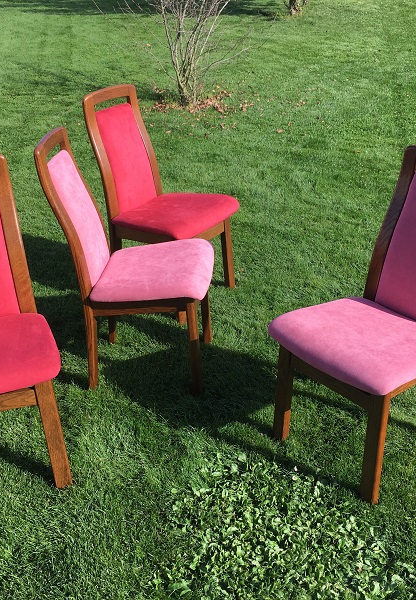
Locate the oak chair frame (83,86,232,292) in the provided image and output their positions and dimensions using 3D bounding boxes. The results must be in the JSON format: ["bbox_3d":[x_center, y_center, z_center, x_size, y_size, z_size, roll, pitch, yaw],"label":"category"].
[{"bbox_3d":[-0.219,-0.483,3.268,0.615,1.000,0.490,18,34,31],"label":"oak chair frame"}]

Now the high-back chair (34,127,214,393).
[{"bbox_3d":[-0.285,-0.159,2.666,0.615,1.000,0.490,2,28,6],"label":"high-back chair"}]

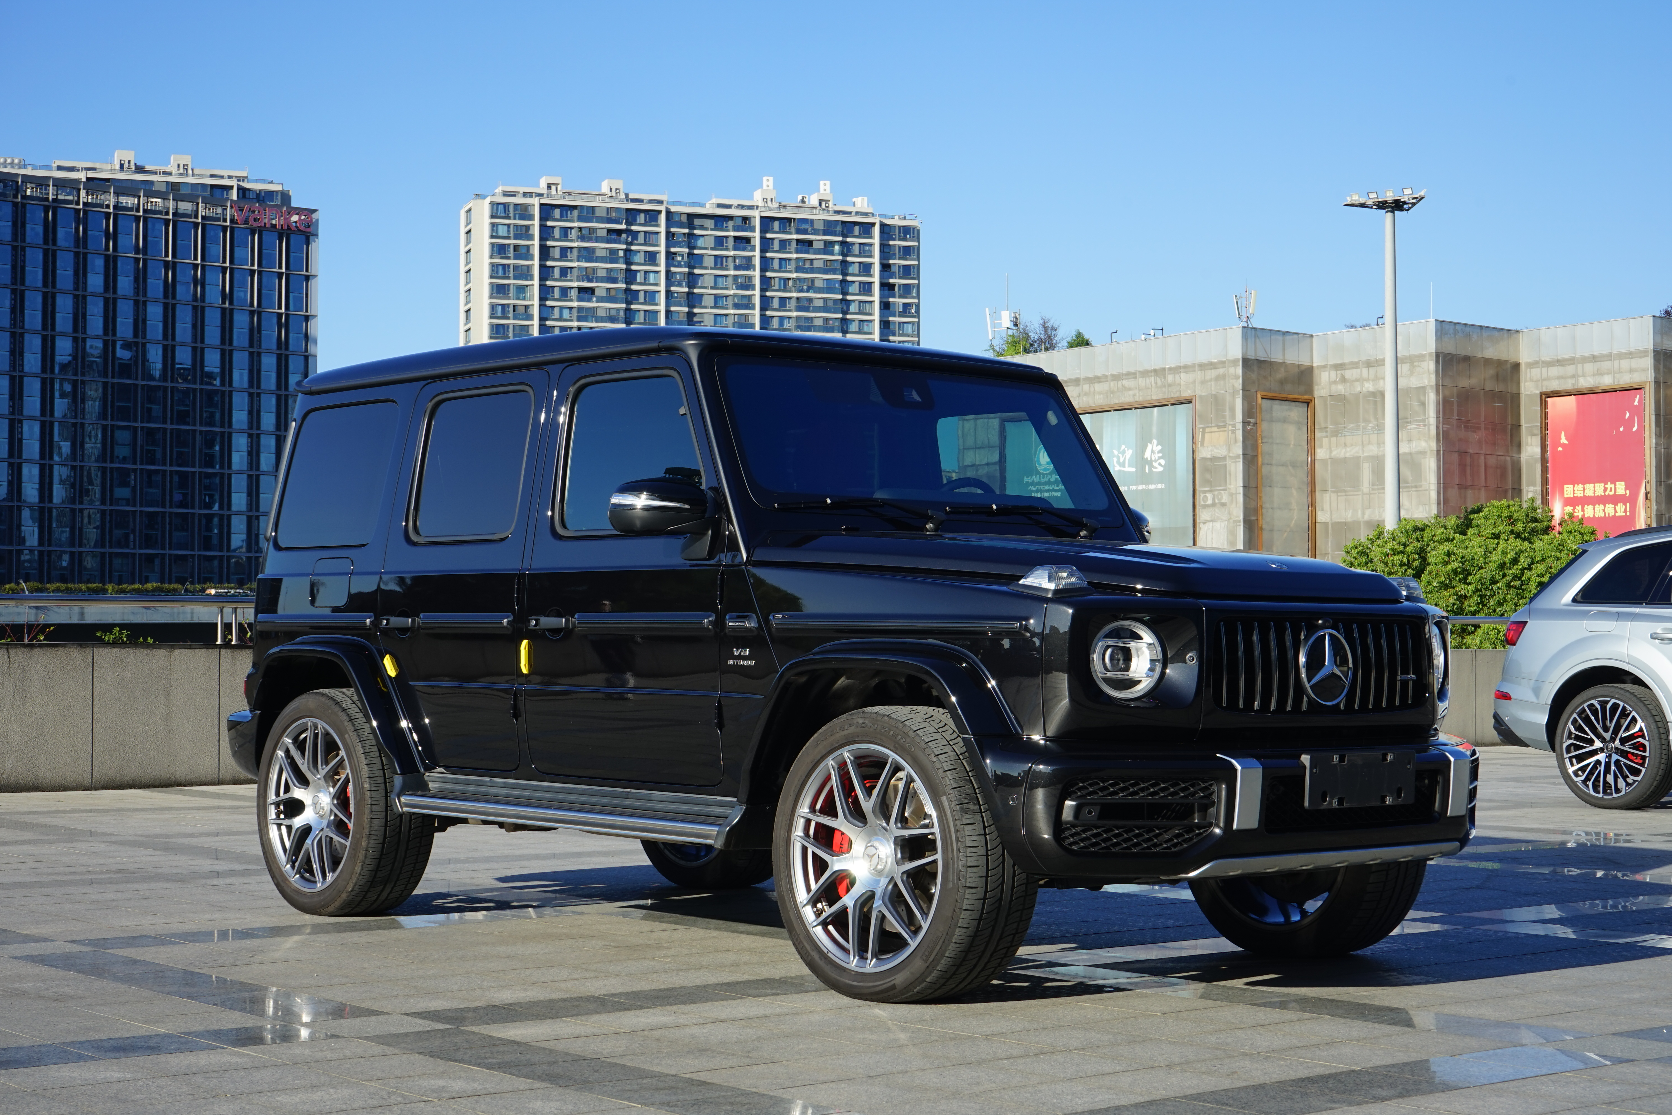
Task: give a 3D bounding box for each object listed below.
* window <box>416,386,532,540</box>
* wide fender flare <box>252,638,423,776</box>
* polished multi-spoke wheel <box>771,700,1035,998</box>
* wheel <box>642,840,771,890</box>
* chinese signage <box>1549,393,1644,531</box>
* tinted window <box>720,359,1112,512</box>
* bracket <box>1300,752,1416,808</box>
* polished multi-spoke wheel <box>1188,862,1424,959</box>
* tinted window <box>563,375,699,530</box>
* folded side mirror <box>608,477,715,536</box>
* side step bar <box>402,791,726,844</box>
[{"bbox_3d":[-1.202,-0.312,8.448,0.040,0.483,0.615,10,-8,-40],"label":"window"},{"bbox_3d":[-1.763,0.511,8.902,0.130,0.470,1.060,2,-3,-41],"label":"wide fender flare"},{"bbox_3d":[0.174,0.775,6.726,0.300,0.785,0.790,2,-3,-41],"label":"polished multi-spoke wheel"},{"bbox_3d":[-0.467,0.898,9.980,0.300,0.785,0.790,2,-3,-41],"label":"wheel"},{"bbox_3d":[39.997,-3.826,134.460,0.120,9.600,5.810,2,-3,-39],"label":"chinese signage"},{"bbox_3d":[0.293,-0.364,8.013,1.480,0.530,0.090,2,-31,-41],"label":"tinted window"},{"bbox_3d":[1.354,0.574,6.628,0.450,0.145,0.035,2,-2,-41],"label":"bracket"},{"bbox_3d":[1.420,0.828,7.806,0.300,0.785,0.790,2,-3,-41],"label":"polished multi-spoke wheel"},{"bbox_3d":[-0.587,-0.323,7.738,0.040,0.475,0.760,10,-8,-40],"label":"tinted window"},{"bbox_3d":[-0.514,-0.158,7.382,0.160,0.170,0.300,2,-2,-41],"label":"folded side mirror"},{"bbox_3d":[-0.819,0.802,7.899,0.180,0.085,1.760,2,-3,-41],"label":"side step bar"}]

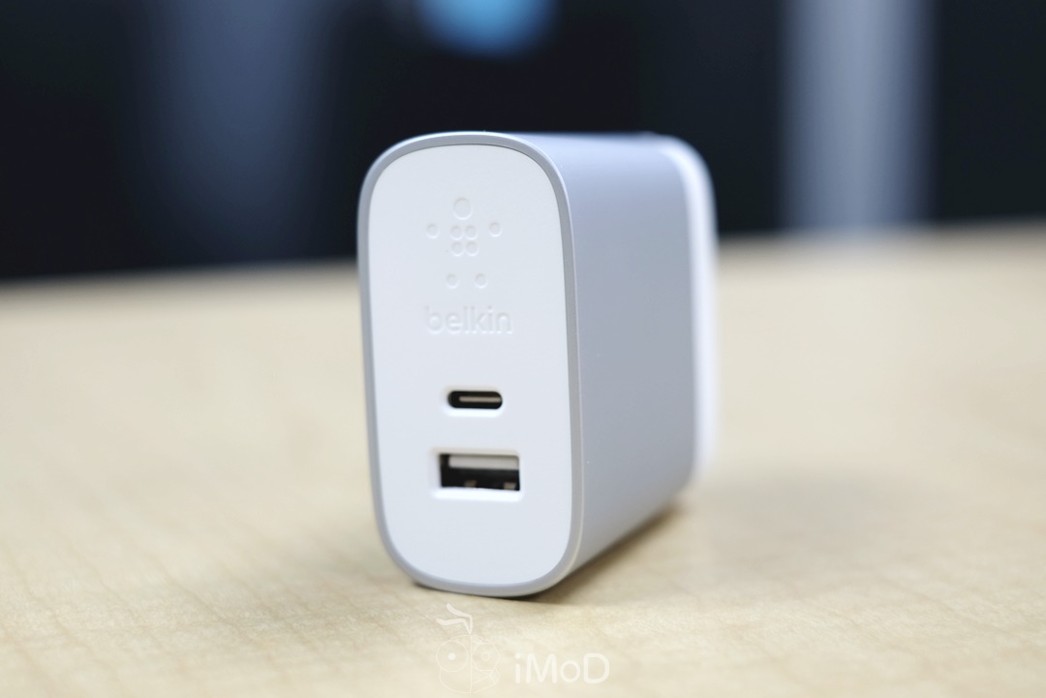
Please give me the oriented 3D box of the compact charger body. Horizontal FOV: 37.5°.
[{"bbox_3d":[0.005,-0.001,0.249,0.034,0.067,0.066,1,8,24],"label":"compact charger body"}]

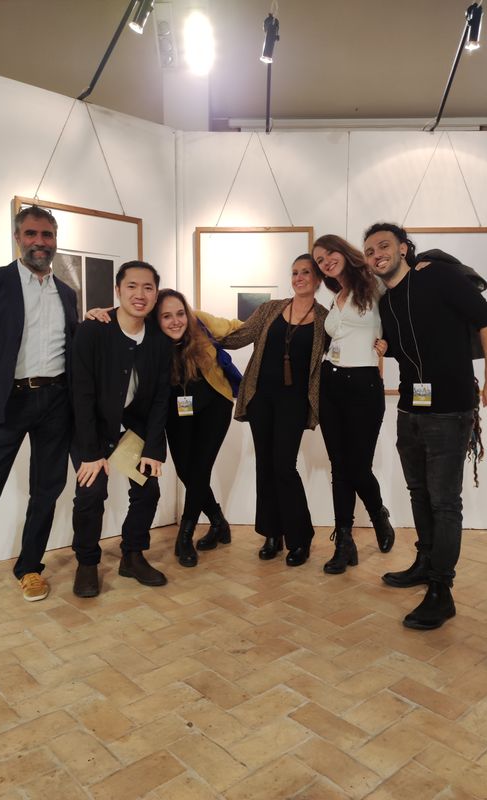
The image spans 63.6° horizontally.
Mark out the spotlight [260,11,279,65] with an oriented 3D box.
[{"bbox_3d":[0.139,-1.934,2.100,0.085,0.200,0.085,-1,34,-19],"label":"spotlight"}]

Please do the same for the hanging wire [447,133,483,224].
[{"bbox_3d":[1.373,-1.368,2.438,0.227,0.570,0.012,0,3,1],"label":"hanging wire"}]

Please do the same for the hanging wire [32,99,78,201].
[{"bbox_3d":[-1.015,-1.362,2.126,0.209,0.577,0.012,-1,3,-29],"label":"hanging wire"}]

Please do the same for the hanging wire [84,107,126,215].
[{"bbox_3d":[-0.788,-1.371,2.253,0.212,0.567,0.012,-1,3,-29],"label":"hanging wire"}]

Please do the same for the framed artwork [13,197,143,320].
[{"bbox_3d":[-0.900,-0.587,2.228,0.665,0.970,0.035,-1,3,-29],"label":"framed artwork"}]

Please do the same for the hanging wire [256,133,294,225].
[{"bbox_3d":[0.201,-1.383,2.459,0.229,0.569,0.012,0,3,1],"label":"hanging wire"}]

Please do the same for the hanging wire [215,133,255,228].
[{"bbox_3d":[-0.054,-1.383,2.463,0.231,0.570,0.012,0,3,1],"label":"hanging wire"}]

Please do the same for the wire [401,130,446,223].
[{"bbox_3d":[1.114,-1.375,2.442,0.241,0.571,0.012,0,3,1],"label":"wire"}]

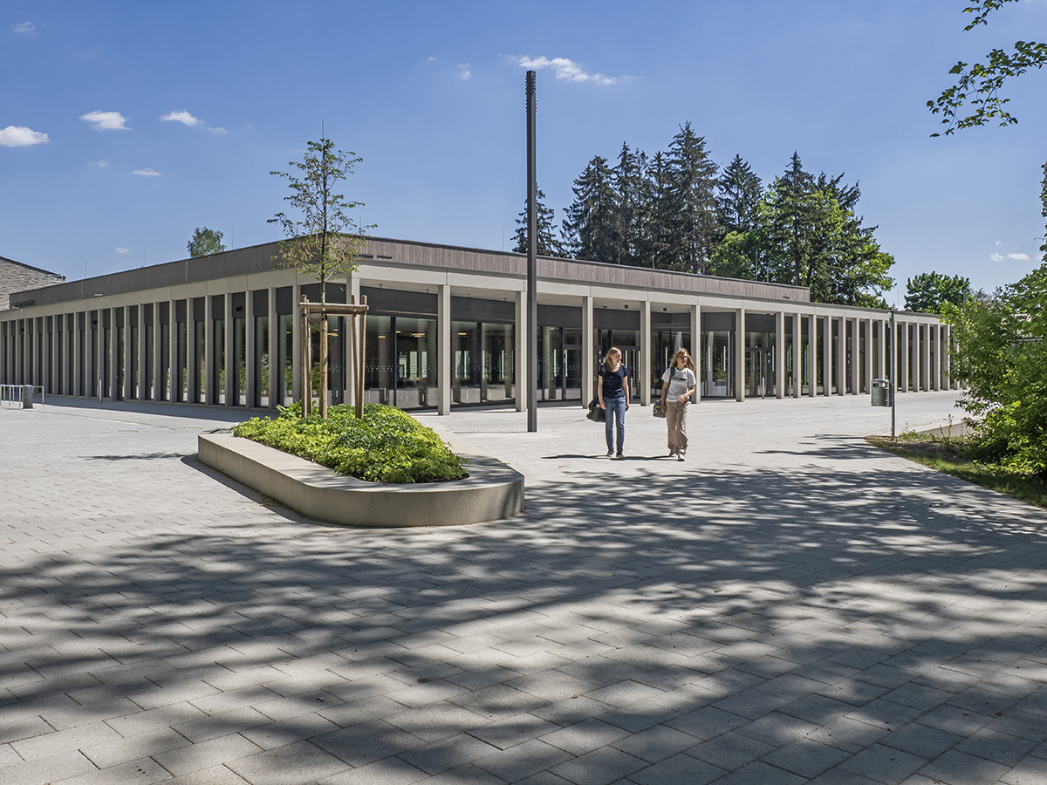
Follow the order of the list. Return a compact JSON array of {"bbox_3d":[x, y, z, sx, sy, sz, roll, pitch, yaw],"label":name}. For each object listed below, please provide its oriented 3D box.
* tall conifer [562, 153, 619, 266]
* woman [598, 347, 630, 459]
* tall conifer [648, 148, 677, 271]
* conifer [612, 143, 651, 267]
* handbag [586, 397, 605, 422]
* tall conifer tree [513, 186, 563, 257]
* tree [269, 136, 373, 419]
[{"bbox_3d":[5.808,-10.846,80.000,5.400,20.000,5.400,0,2,0],"label":"tall conifer"},{"bbox_3d":[1.368,0.159,13.750,0.510,1.680,0.420,0,2,0],"label":"woman"},{"bbox_3d":[12.269,-11.077,80.000,4.500,20.500,4.500,0,2,0],"label":"tall conifer"},{"bbox_3d":[9.577,-11.385,80.000,4.600,21.200,4.600,0,2,0],"label":"conifer"},{"bbox_3d":[1.112,0.266,13.850,0.300,0.400,0.320,0,2,11],"label":"handbag"},{"bbox_3d":[1.207,-9.580,81.000,5.000,17.600,5.000,0,2,0],"label":"tall conifer tree"},{"bbox_3d":[-3.242,-1.826,14.500,1.650,4.650,1.650,0,2,0],"label":"tree"}]

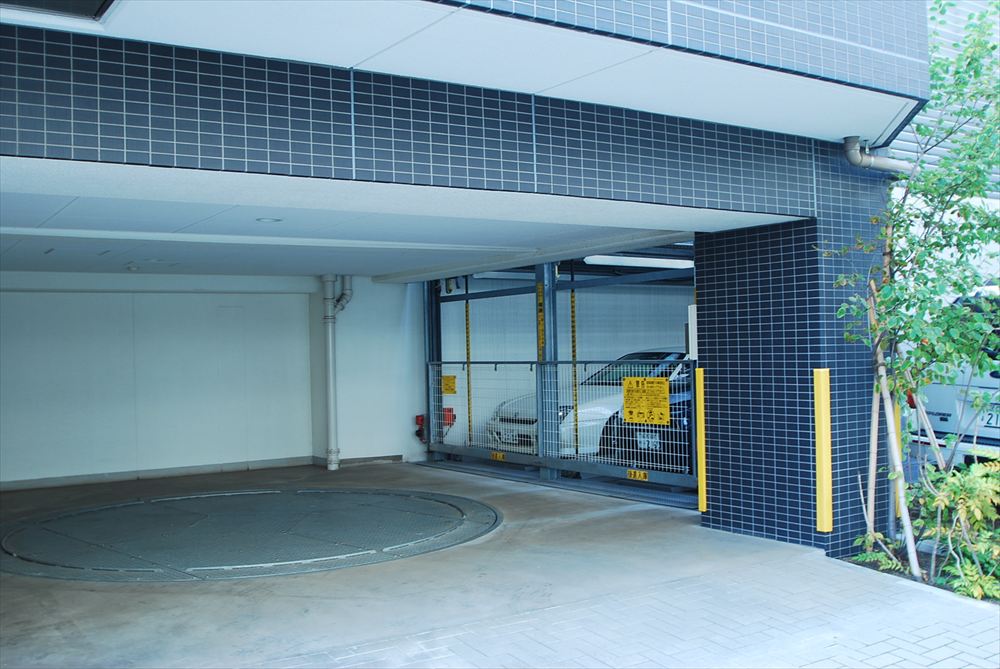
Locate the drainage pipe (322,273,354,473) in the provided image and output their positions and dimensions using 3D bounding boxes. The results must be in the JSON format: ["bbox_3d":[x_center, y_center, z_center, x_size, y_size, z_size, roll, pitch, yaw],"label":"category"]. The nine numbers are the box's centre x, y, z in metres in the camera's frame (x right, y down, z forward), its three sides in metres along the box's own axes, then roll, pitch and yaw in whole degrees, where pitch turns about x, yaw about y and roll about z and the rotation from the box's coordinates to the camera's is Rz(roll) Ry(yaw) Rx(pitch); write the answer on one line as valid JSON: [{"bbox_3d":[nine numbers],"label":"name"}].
[{"bbox_3d":[-1.799,0.422,11.142,0.380,2.165,0.160,-1,-1,-33],"label":"drainage pipe"}]

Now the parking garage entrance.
[{"bbox_3d":[0.426,0.352,9.870,0.280,2.140,4.580,-1,-1,-33],"label":"parking garage entrance"}]

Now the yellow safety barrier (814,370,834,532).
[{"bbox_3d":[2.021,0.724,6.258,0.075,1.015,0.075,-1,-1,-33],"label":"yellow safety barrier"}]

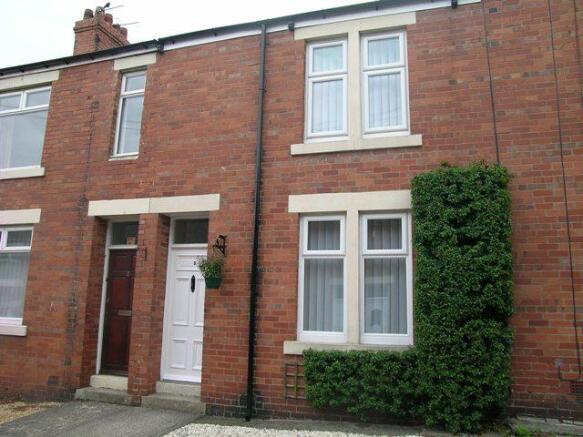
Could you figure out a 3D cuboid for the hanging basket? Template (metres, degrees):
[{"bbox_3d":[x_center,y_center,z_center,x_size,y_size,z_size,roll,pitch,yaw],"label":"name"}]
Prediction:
[{"bbox_3d":[-1.066,0.885,6.458,0.230,0.165,0.230,1,-9,0],"label":"hanging basket"}]

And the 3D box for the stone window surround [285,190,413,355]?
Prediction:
[{"bbox_3d":[0.827,0.729,6.286,1.830,2.170,0.190,-2,-10,17],"label":"stone window surround"}]

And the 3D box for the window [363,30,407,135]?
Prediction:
[{"bbox_3d":[1.320,-1.882,6.694,0.660,1.580,0.090,-2,-10,17],"label":"window"}]

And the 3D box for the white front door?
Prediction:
[{"bbox_3d":[-1.525,1.449,7.194,0.800,1.980,0.070,-2,-10,17],"label":"white front door"}]

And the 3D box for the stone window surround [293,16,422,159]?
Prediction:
[{"bbox_3d":[0.901,-1.893,6.697,1.790,1.980,0.190,-2,-10,17],"label":"stone window surround"}]

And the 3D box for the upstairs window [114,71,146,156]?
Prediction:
[{"bbox_3d":[-2.614,-1.745,7.876,0.560,1.500,0.090,-2,-10,17],"label":"upstairs window"}]

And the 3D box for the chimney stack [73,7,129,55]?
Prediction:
[{"bbox_3d":[-5.376,-4.907,13.501,0.820,1.650,1.480,-2,-10,17],"label":"chimney stack"}]

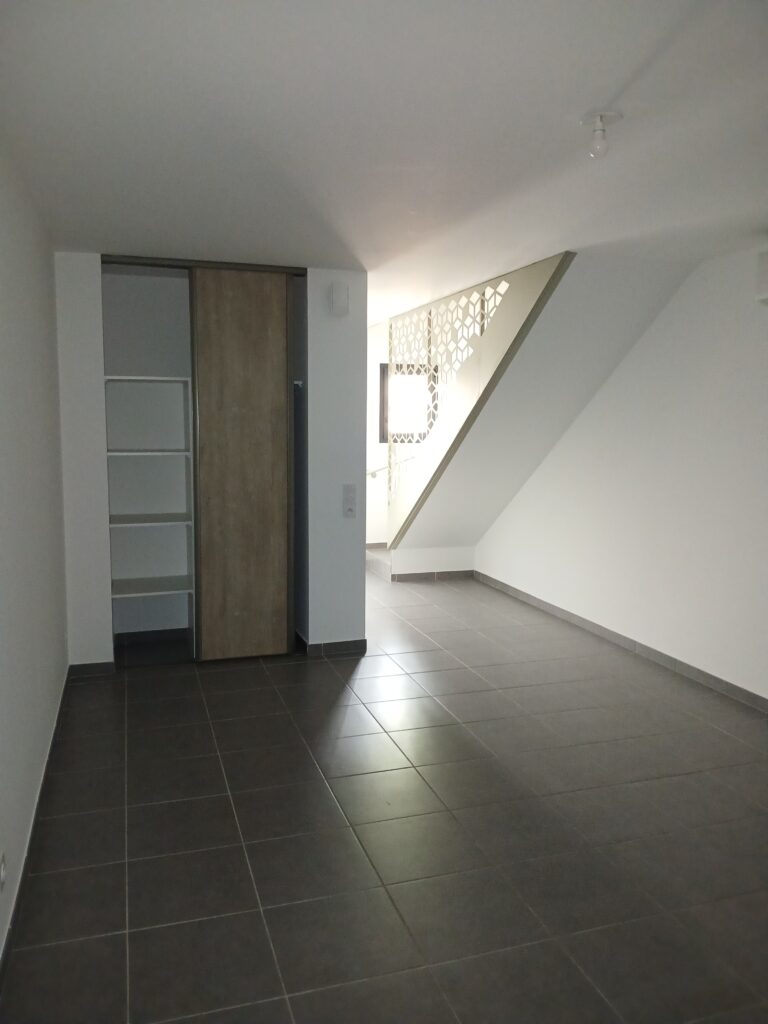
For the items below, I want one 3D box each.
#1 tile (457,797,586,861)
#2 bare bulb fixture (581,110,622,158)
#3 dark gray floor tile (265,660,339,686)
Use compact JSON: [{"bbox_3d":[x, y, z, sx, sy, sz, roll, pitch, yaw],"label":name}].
[{"bbox_3d":[0.527,1.234,2.986,0.412,0.012,0.404,-1,7,-18],"label":"tile"},{"bbox_3d":[0.683,-1.179,2.425,0.125,0.120,0.125,1,7,0],"label":"bare bulb fixture"},{"bbox_3d":[-0.518,1.058,4.992,0.430,0.010,0.430,-2,7,-18],"label":"dark gray floor tile"}]

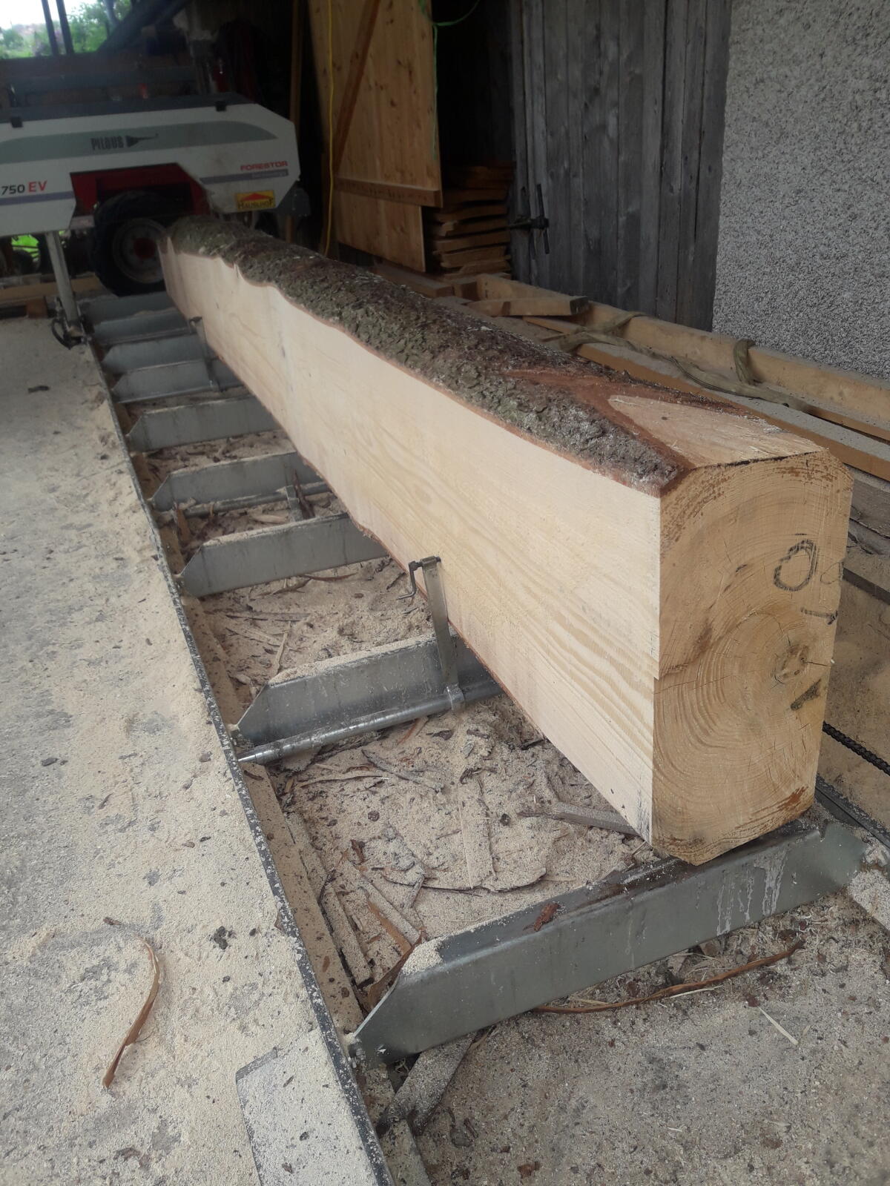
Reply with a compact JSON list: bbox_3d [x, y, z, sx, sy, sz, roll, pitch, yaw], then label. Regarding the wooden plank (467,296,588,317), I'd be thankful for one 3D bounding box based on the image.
[{"bbox_3d":[0.389,-1.375,4.610,0.623,0.062,0.128,14,31,40],"label":"wooden plank"}]

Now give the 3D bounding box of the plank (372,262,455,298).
[{"bbox_3d":[-0.219,-1.876,5.761,0.107,0.046,1.104,-14,28,-19],"label":"plank"}]

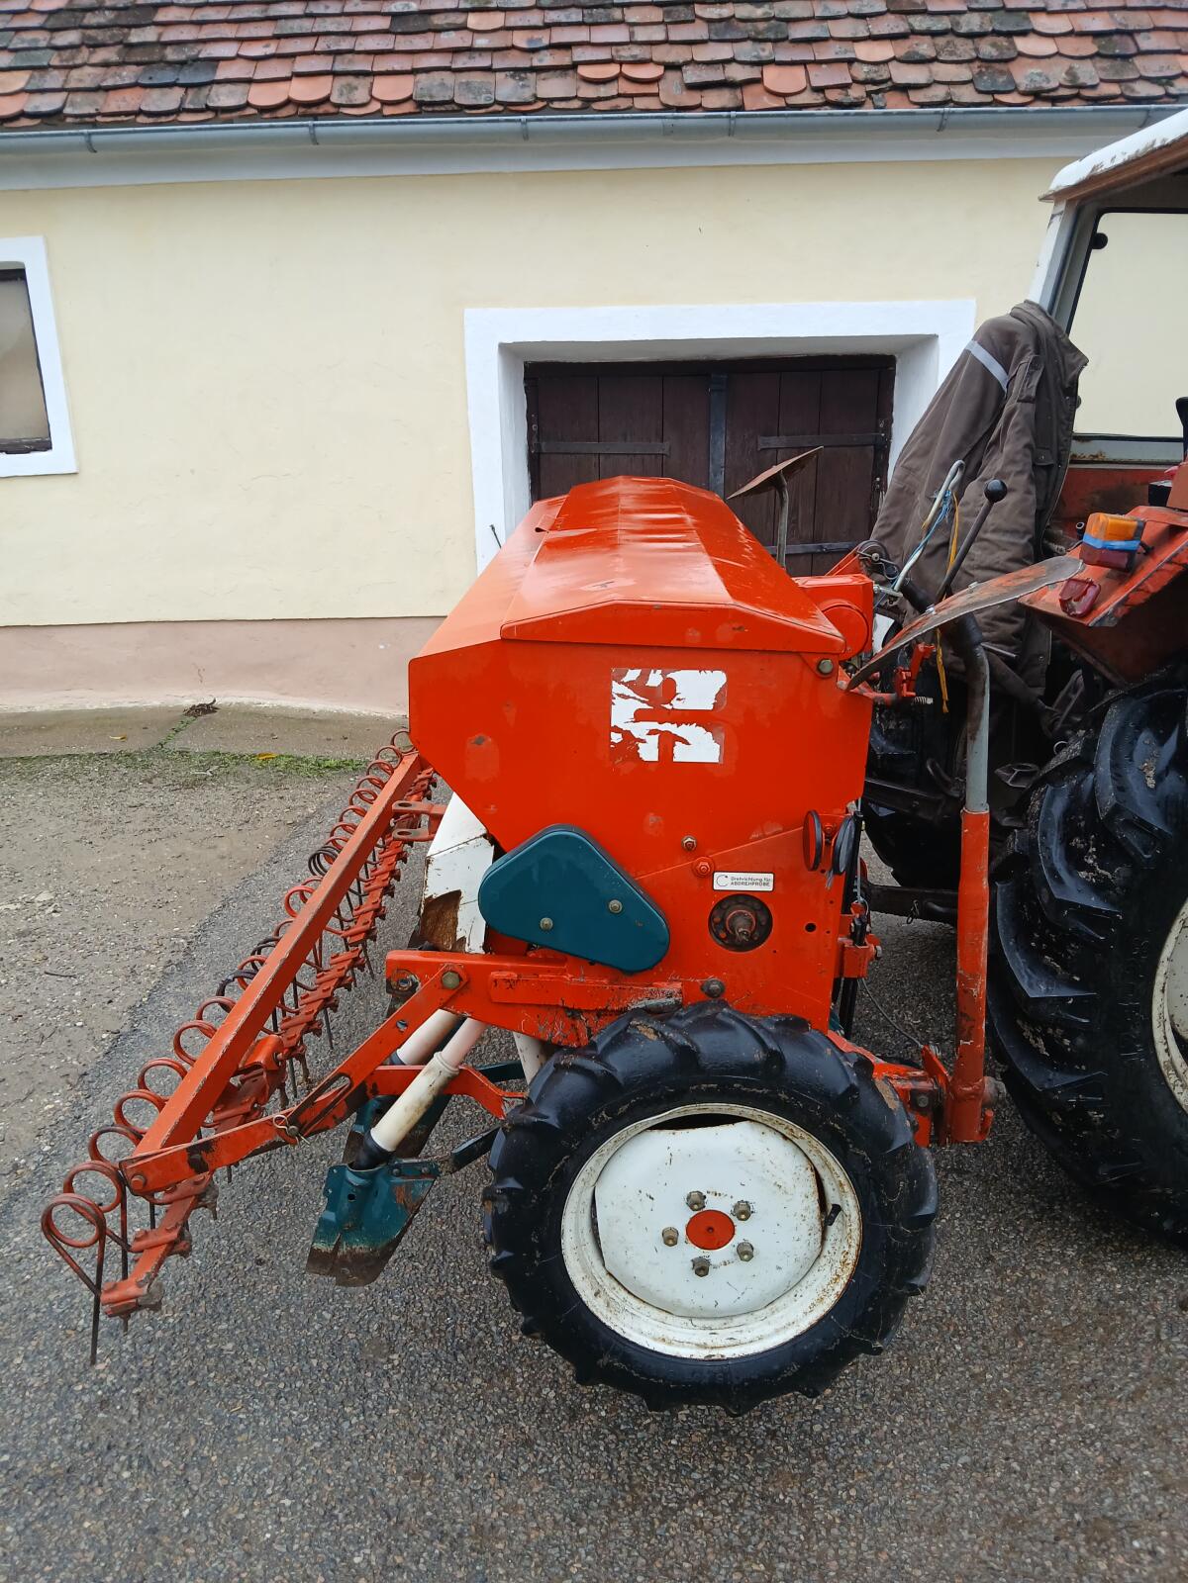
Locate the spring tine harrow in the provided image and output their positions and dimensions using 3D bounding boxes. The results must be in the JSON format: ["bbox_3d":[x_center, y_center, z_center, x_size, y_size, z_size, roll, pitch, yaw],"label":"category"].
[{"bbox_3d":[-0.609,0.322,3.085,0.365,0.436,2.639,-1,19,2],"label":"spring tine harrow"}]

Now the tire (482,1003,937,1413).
[{"bbox_3d":[0.174,0.641,1.817,0.665,0.665,0.160,-1,18,3],"label":"tire"}]

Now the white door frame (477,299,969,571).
[{"bbox_3d":[0.642,-1.456,6.258,2.506,2.030,0.300,-2,18,-2],"label":"white door frame"}]

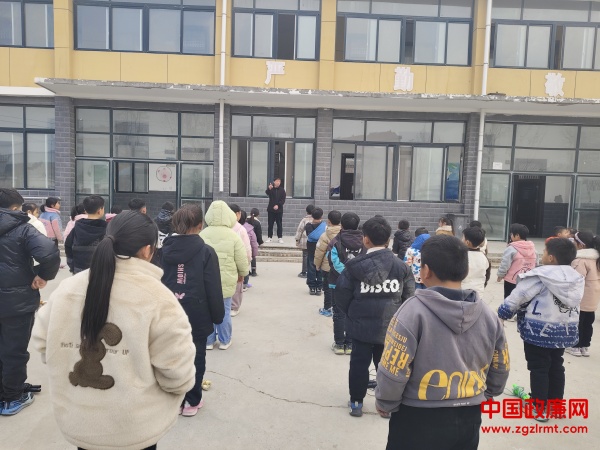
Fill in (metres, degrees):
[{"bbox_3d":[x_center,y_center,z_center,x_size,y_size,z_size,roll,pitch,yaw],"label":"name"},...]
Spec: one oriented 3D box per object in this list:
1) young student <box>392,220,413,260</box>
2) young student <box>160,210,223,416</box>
[{"bbox_3d":[1.594,0.539,6.345,0.380,1.216,0.270,1,4,-5],"label":"young student"},{"bbox_3d":[-0.722,0.559,2.762,0.385,1.383,0.270,3,4,18],"label":"young student"}]

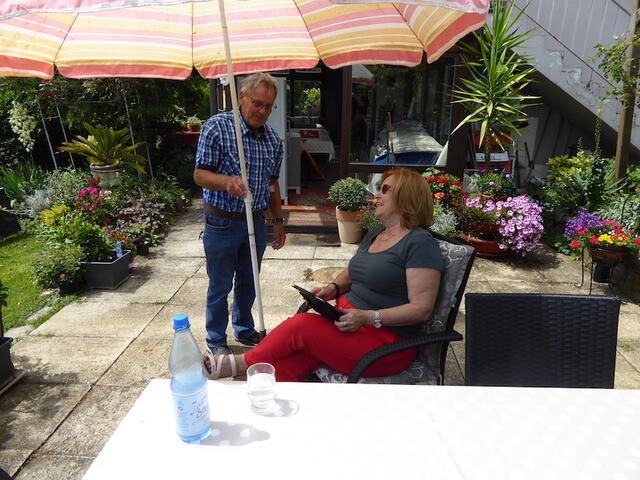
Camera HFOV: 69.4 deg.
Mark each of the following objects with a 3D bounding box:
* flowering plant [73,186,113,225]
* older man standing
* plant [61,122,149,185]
[{"bbox_3d":[-2.400,-0.333,4.936,0.400,0.440,0.380,0,18,0],"label":"flowering plant"},{"bbox_3d":[-0.425,-0.086,2.610,0.500,1.600,0.380,-6,19,-19],"label":"older man standing"},{"bbox_3d":[-2.370,-0.861,5.067,0.900,0.800,0.880,0,17,0],"label":"plant"}]

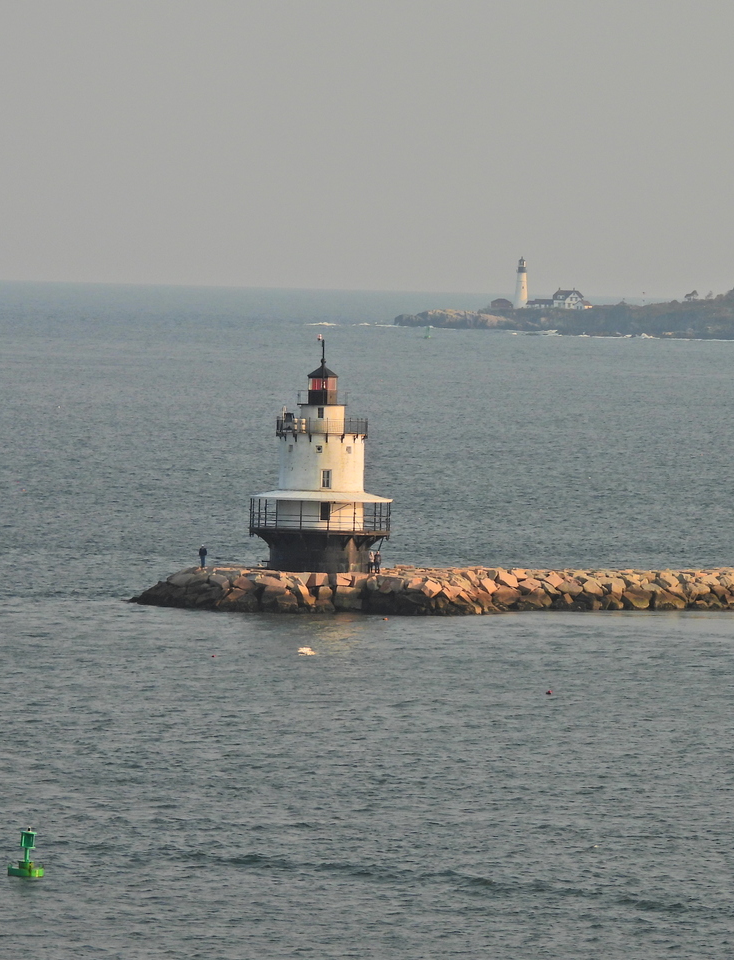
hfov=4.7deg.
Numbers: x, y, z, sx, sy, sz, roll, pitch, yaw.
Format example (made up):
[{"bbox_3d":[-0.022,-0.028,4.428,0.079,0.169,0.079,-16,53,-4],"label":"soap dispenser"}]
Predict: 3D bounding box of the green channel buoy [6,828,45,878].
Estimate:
[{"bbox_3d":[-14.657,15.991,382.000,1.550,2.150,1.550,4,1,0],"label":"green channel buoy"}]

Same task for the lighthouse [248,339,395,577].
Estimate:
[{"bbox_3d":[-3.613,-1.838,694.000,11.100,18.100,11.100,2,1,0],"label":"lighthouse"}]

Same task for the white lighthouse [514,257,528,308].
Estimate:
[{"bbox_3d":[72.093,-92.758,4168.000,6.800,24.400,6.800,2,1,0],"label":"white lighthouse"}]

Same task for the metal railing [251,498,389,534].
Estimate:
[{"bbox_3d":[-3.691,2.878,694.000,11.000,2.400,11.000,2,1,0],"label":"metal railing"}]

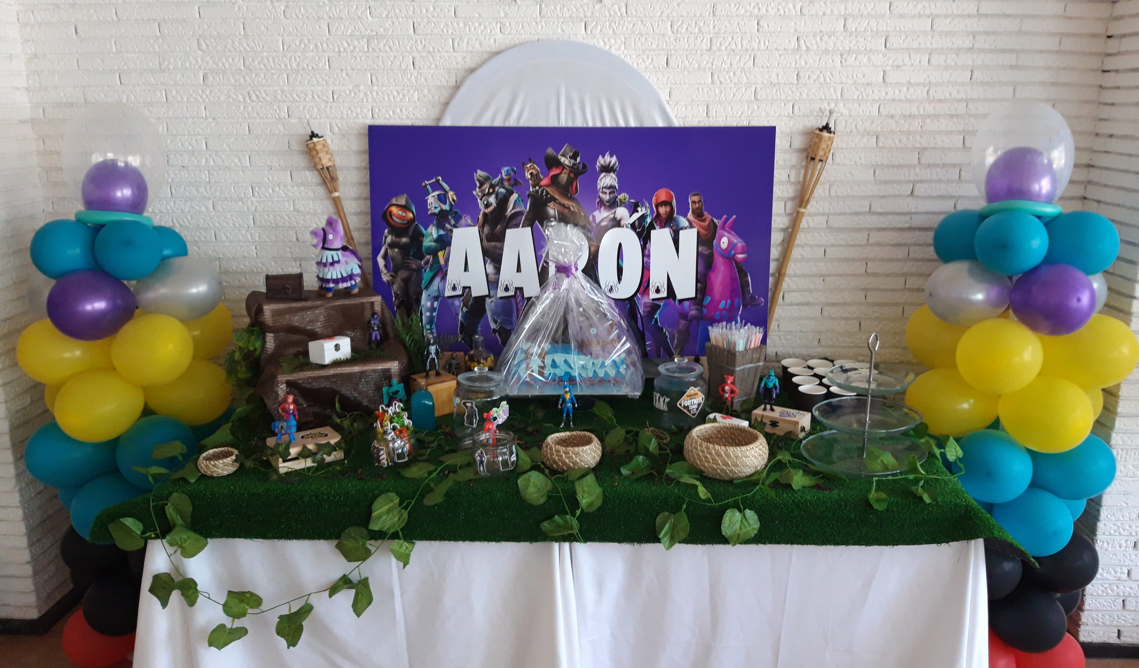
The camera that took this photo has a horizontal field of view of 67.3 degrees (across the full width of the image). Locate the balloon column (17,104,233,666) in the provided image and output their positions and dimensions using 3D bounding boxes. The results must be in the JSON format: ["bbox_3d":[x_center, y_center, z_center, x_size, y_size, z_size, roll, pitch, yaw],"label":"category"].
[{"bbox_3d":[-1.110,0.180,2.263,0.550,1.520,0.540,0,14,-1],"label":"balloon column"}]

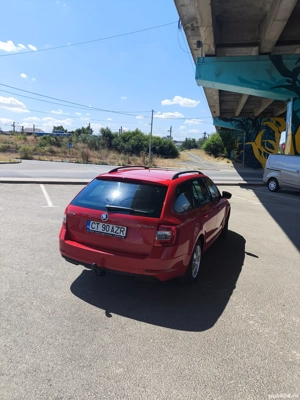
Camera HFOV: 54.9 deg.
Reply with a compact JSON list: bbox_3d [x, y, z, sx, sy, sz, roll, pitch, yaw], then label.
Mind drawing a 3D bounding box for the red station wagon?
[{"bbox_3d":[0.367,0.147,5.360,1.860,1.465,4.670,7,10,23],"label":"red station wagon"}]

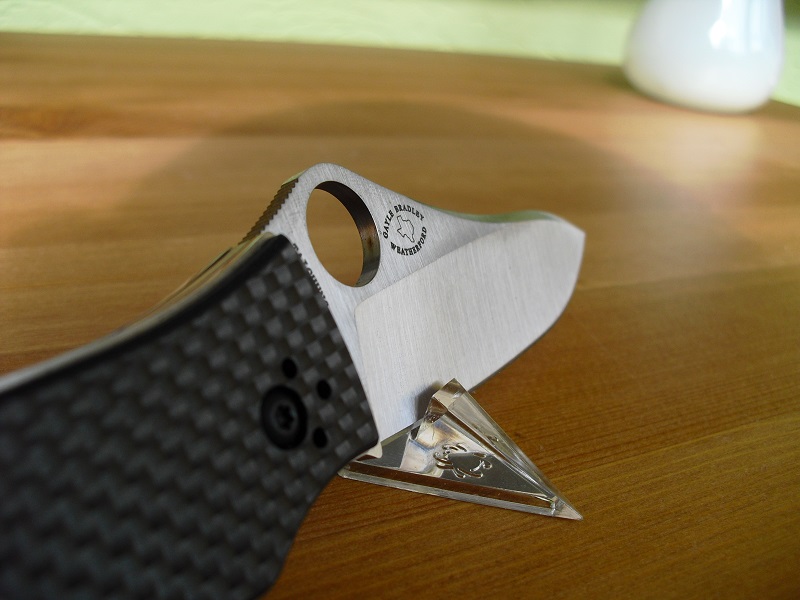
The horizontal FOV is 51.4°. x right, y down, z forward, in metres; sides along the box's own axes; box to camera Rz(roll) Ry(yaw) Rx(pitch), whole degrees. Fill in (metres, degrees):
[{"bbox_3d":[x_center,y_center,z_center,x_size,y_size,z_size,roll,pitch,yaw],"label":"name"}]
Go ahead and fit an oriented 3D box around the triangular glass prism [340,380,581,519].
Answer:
[{"bbox_3d":[0.010,0.016,0.113,0.032,0.011,0.020,7,23,16],"label":"triangular glass prism"}]

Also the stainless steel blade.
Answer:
[{"bbox_3d":[0.011,-0.006,0.132,0.003,0.037,0.101,-19,2,35],"label":"stainless steel blade"}]

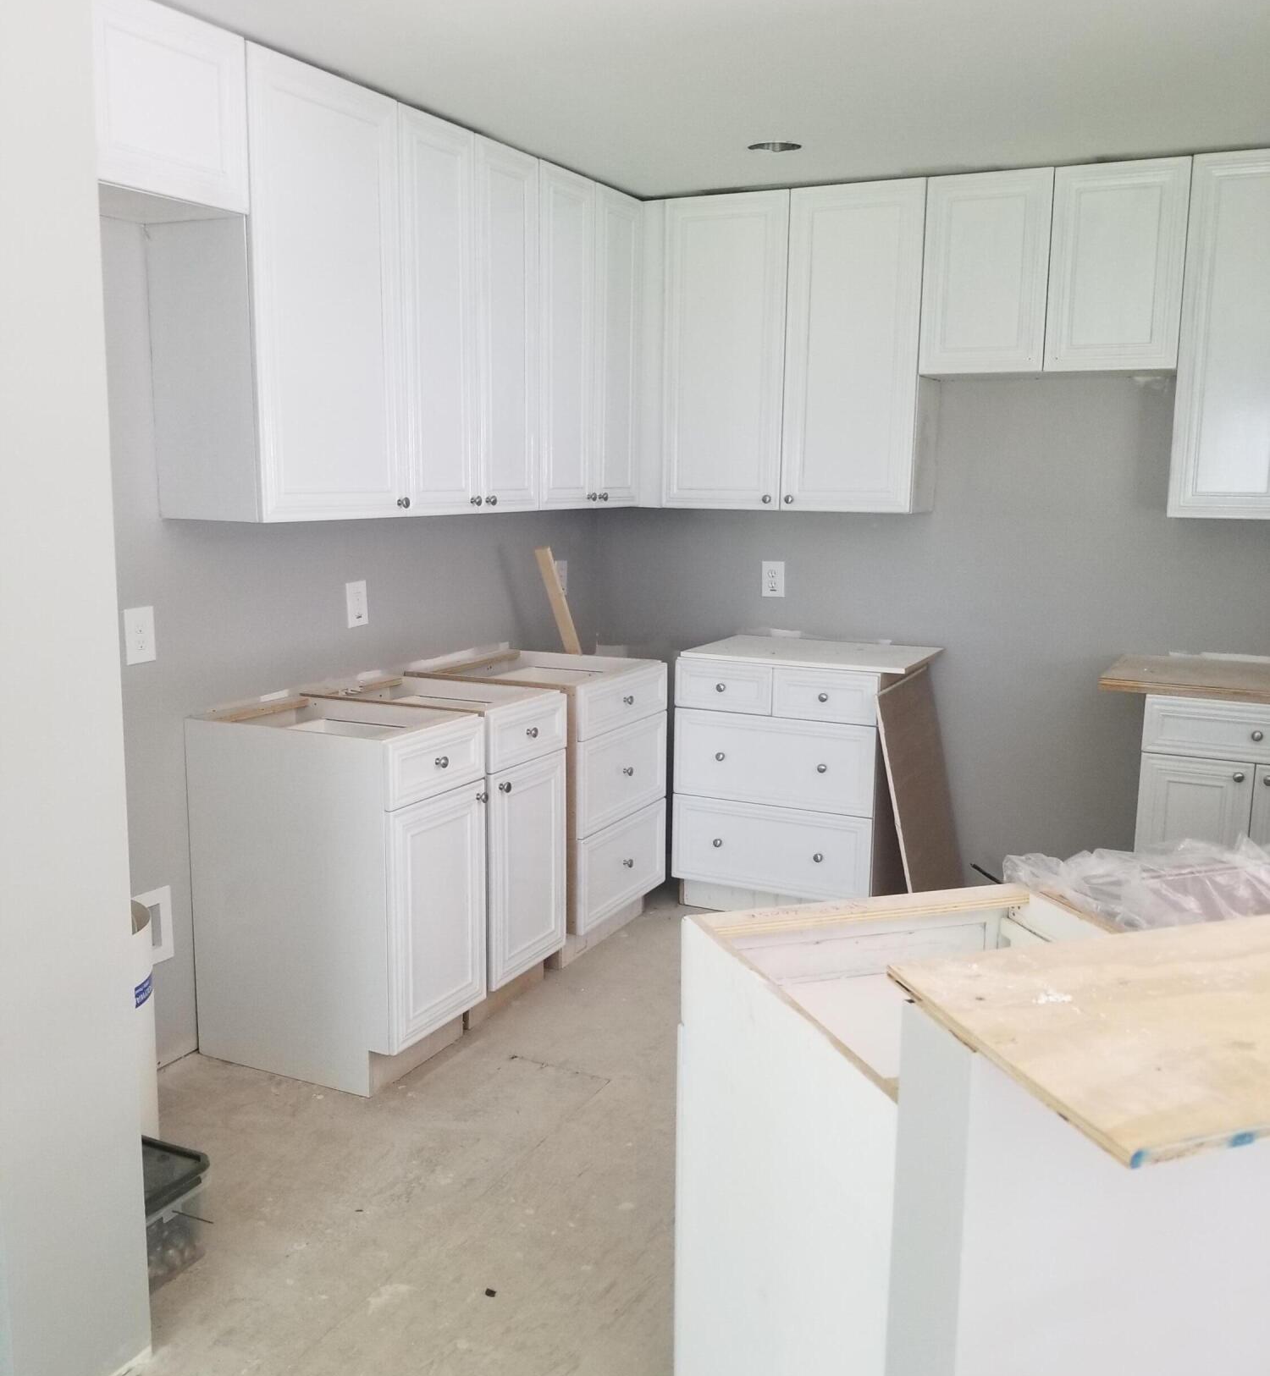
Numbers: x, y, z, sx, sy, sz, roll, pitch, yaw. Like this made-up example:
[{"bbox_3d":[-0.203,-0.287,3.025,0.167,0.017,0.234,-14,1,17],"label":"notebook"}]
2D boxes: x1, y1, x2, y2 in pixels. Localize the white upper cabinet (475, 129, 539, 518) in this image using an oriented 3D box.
[{"bbox_3d":[-0.518,-1.062,3.837,0.331,1.045,0.340,6,11,27],"label":"white upper cabinet"}]

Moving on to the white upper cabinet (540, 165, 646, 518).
[{"bbox_3d":[-0.280,-1.141,4.307,0.327,1.048,0.702,6,11,27],"label":"white upper cabinet"}]

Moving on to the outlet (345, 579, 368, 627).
[{"bbox_3d":[-0.817,-0.246,3.765,0.010,0.133,0.090,6,11,27],"label":"outlet"}]

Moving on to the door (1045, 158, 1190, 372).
[{"bbox_3d":[1.427,-1.248,3.770,0.378,0.597,0.022,6,11,26],"label":"door"}]

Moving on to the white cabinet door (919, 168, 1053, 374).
[{"bbox_3d":[1.086,-1.281,3.941,0.384,0.597,0.022,6,11,26],"label":"white cabinet door"}]

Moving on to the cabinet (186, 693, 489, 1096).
[{"bbox_3d":[-0.767,0.512,3.318,0.628,0.889,0.407,6,11,27],"label":"cabinet"}]

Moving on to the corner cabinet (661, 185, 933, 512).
[{"bbox_3d":[0.580,-1.155,4.443,0.920,1.048,0.324,6,11,27],"label":"corner cabinet"}]

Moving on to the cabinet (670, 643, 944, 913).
[{"bbox_3d":[0.607,0.312,4.493,0.748,0.914,0.619,6,11,27],"label":"cabinet"}]

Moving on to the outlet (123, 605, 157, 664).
[{"bbox_3d":[-1.184,-0.126,3.056,0.010,0.134,0.089,6,11,27],"label":"outlet"}]

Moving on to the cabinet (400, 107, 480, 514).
[{"bbox_3d":[-0.673,-1.015,3.548,0.327,1.048,0.338,6,11,27],"label":"cabinet"}]

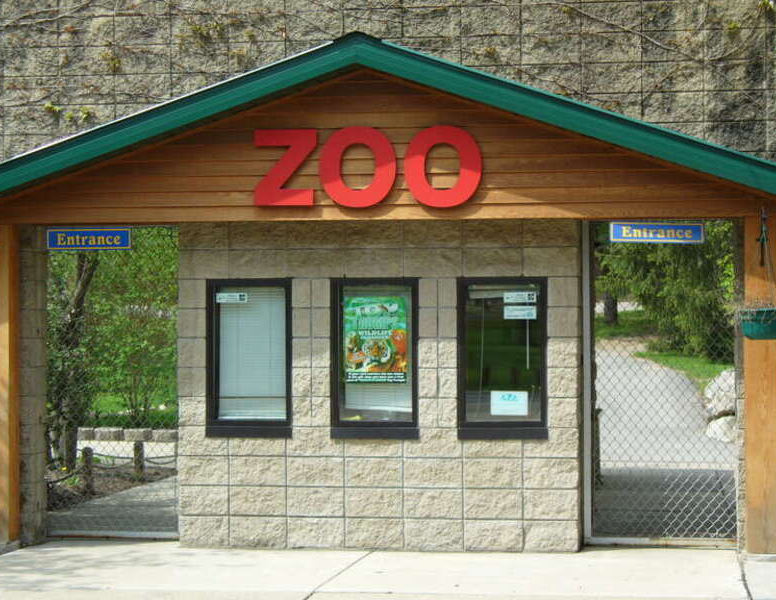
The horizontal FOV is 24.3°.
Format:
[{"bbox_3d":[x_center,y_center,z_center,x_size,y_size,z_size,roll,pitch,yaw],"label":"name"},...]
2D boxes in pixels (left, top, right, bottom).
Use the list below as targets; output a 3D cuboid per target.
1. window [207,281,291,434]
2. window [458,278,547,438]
[{"bbox_3d":[-0.948,0.404,12.449,0.605,1.091,0.100,0,-1,9],"label":"window"},{"bbox_3d":[0.781,0.394,12.180,0.609,1.088,0.100,0,-1,9],"label":"window"}]

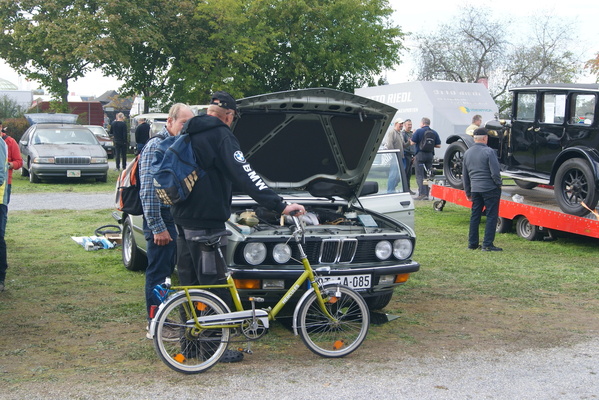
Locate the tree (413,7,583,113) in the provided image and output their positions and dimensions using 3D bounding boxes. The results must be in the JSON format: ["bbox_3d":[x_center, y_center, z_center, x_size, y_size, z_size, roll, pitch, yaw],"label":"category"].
[{"bbox_3d":[9.204,-5.583,35.000,7.800,7.000,7.000,1,5,0],"label":"tree"}]

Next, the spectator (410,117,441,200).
[{"bbox_3d":[2.674,-0.870,15.900,0.540,1.770,0.380,-1,6,-20],"label":"spectator"}]

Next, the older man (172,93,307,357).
[{"bbox_3d":[-0.436,0.178,5.020,0.600,1.800,0.700,-3,7,-37],"label":"older man"}]

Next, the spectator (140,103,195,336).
[{"bbox_3d":[-0.985,0.144,5.550,0.450,1.740,0.520,0,6,-9],"label":"spectator"}]

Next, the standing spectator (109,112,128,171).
[{"bbox_3d":[-5.518,-1.782,22.900,0.520,1.750,0.360,1,5,-6],"label":"standing spectator"}]

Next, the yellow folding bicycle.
[{"bbox_3d":[-0.250,0.586,4.930,1.540,1.020,0.500,0,5,-31],"label":"yellow folding bicycle"}]

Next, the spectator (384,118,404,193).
[{"bbox_3d":[2.091,-0.920,16.400,0.380,1.740,0.500,4,6,24],"label":"spectator"}]

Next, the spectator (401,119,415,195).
[{"bbox_3d":[2.477,-0.982,17.100,0.500,1.750,0.360,-2,6,-27],"label":"spectator"}]

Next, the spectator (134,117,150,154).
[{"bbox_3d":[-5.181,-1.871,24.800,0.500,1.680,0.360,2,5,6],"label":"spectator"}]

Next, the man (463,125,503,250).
[{"bbox_3d":[2.590,-0.134,10.600,0.550,1.730,0.360,3,6,18],"label":"man"}]

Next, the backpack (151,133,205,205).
[{"bbox_3d":[-0.800,-0.207,4.930,0.310,0.450,0.220,10,-6,42],"label":"backpack"}]

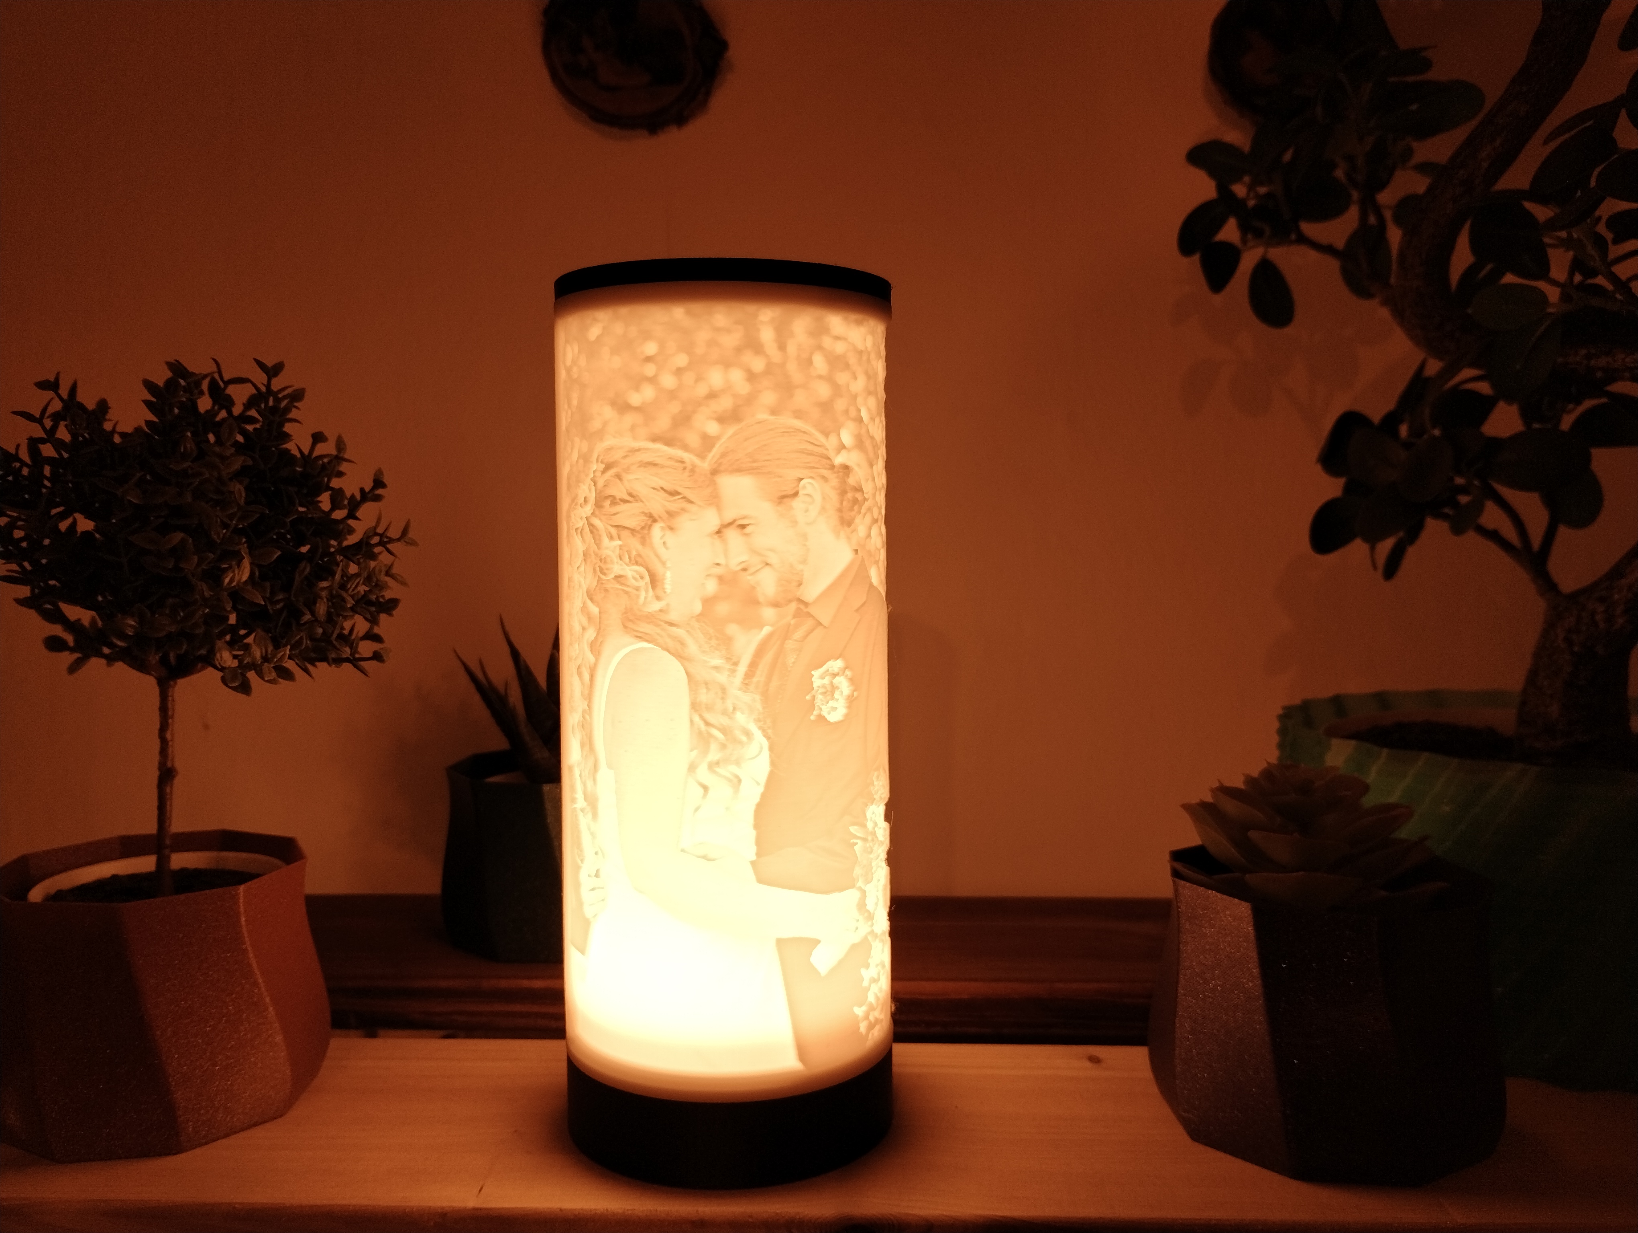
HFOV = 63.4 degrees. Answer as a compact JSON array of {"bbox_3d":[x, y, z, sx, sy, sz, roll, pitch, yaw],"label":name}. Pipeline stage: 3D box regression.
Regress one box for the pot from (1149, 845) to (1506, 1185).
[{"bbox_3d":[0.134,0.100,0.353,0.088,0.065,0.088,2,5,21],"label":"pot"}]

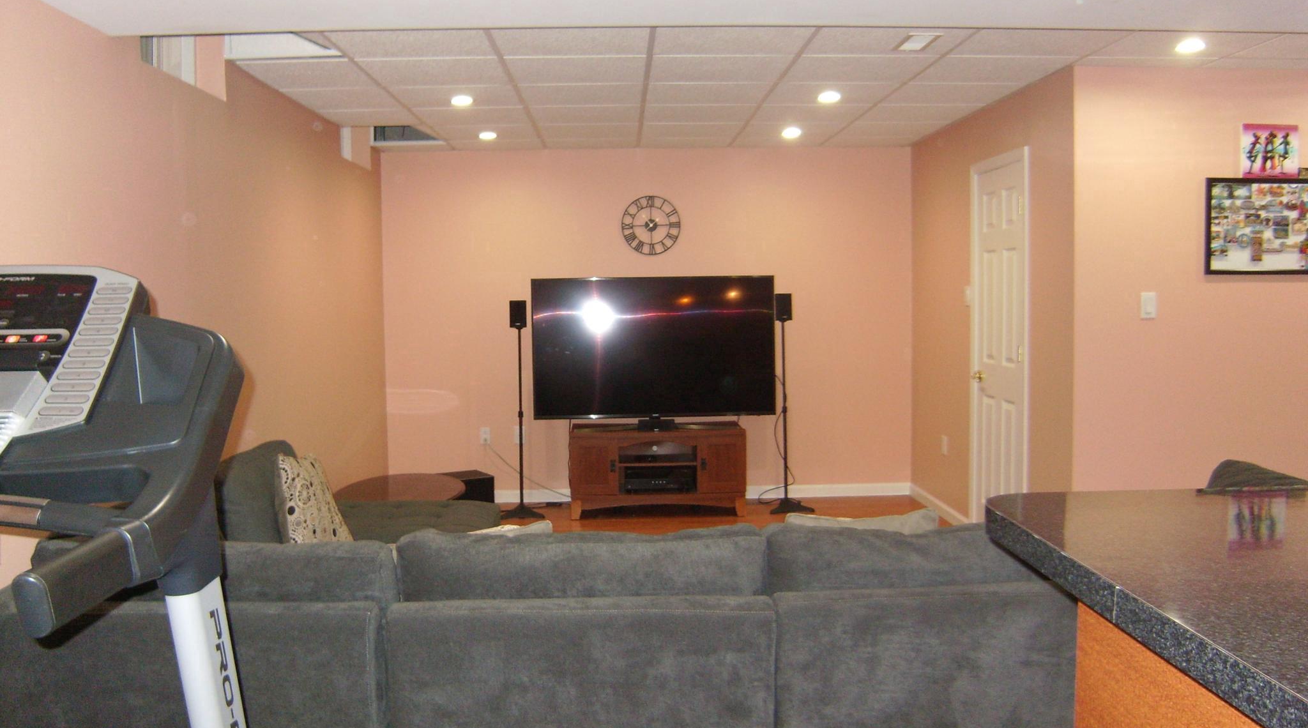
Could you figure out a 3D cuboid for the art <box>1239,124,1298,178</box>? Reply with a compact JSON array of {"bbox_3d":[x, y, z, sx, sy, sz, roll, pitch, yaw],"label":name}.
[{"bbox_3d":[2.680,-0.927,4.605,0.240,0.235,0.025,-1,4,-2],"label":"art"}]

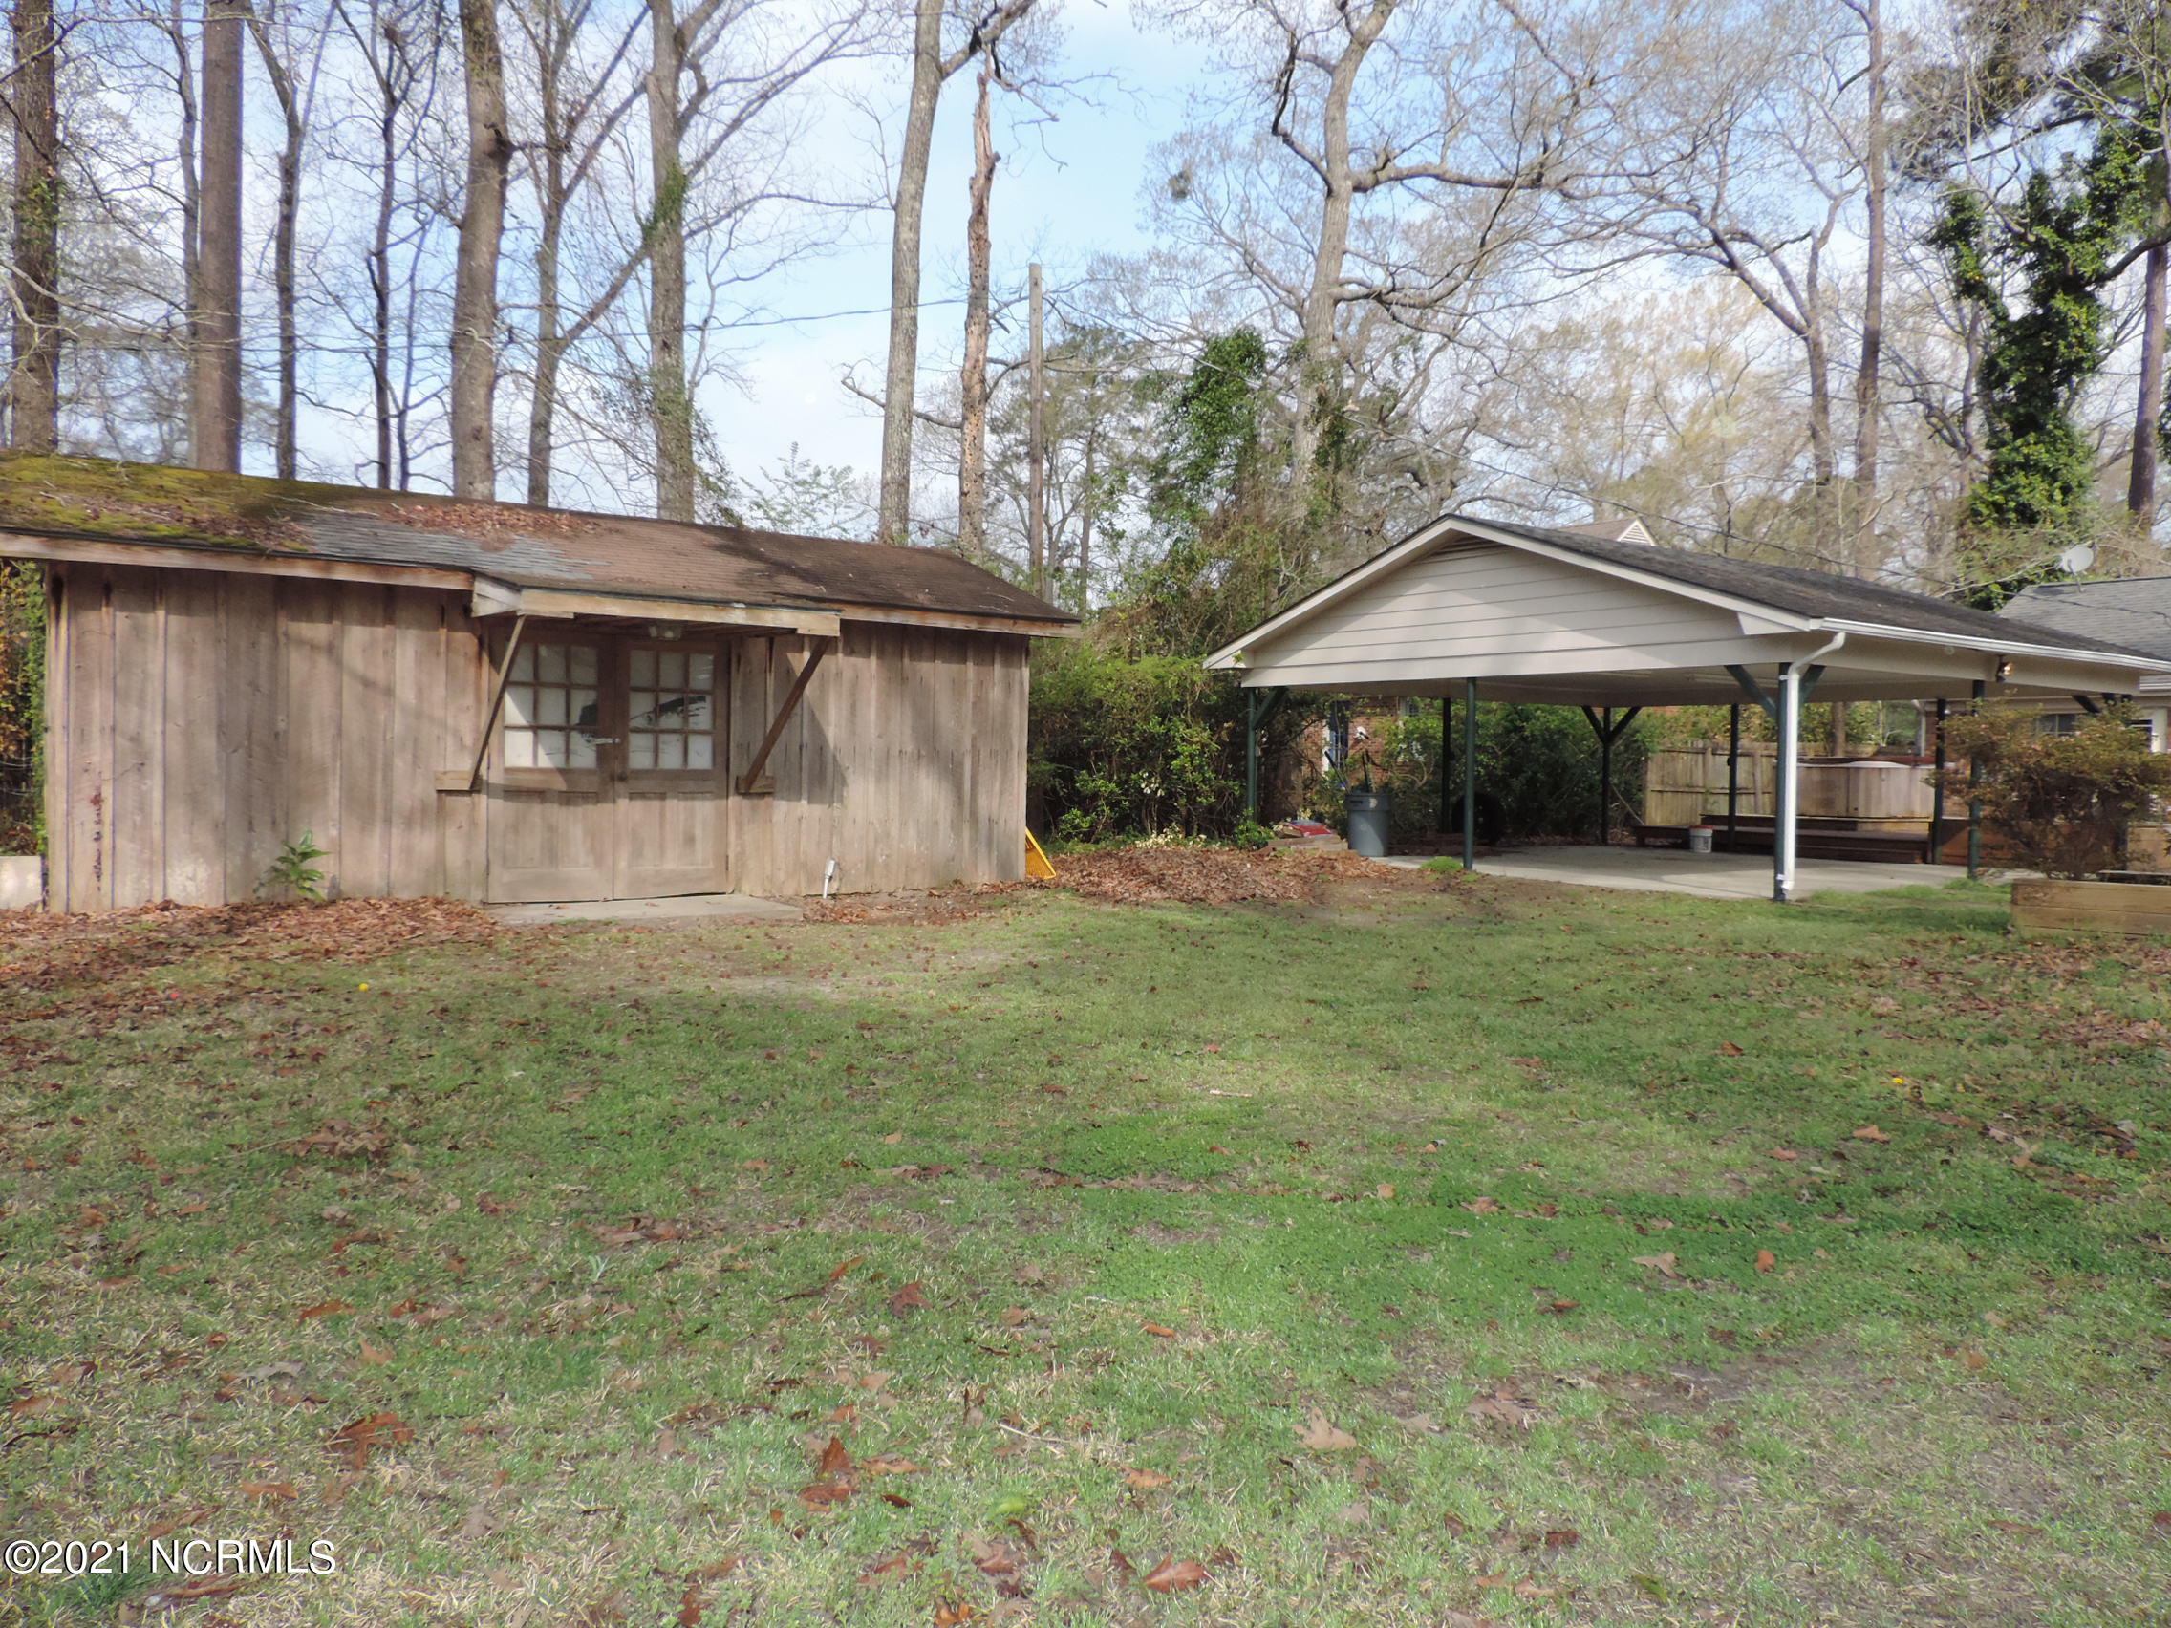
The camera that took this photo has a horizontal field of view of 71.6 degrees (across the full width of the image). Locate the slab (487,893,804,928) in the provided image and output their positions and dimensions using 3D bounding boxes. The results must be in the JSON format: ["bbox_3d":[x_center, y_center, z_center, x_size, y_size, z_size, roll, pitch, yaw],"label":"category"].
[{"bbox_3d":[-3.267,0.703,11.025,1.980,0.110,1.250,0,1,-35],"label":"slab"}]

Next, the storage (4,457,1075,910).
[{"bbox_3d":[-4.596,-1.055,13.092,8.000,3.380,5.650,0,1,-35],"label":"storage"}]

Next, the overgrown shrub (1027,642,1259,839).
[{"bbox_3d":[0.674,-0.982,21.000,3.400,2.900,2.500,1,1,2],"label":"overgrown shrub"}]

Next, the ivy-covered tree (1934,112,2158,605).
[{"bbox_3d":[21.607,-7.300,34.000,5.000,16.000,4.600,1,1,32],"label":"ivy-covered tree"}]

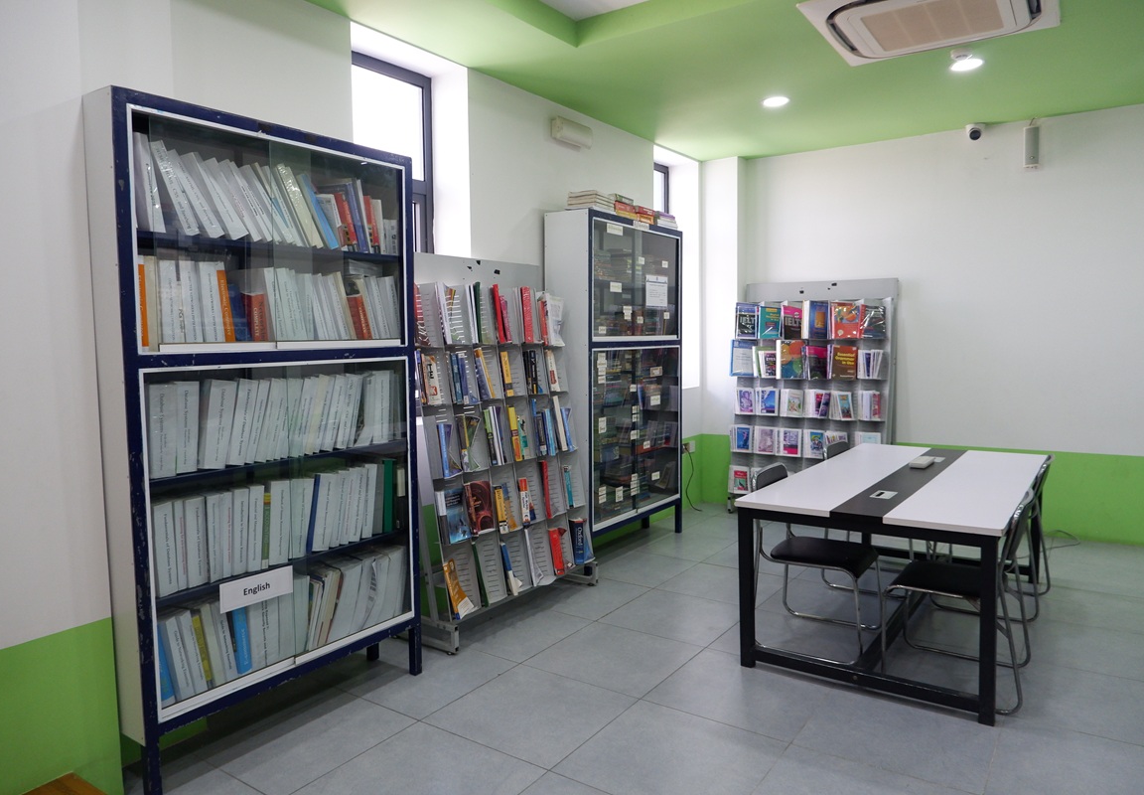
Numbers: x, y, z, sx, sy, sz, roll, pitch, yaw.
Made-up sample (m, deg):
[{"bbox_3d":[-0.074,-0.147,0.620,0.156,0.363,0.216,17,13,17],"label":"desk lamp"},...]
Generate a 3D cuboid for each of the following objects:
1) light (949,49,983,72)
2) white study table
[{"bbox_3d":[2.144,-1.809,4.129,0.170,0.045,0.170,2,5,35],"label":"light"},{"bbox_3d":[1.675,0.740,3.754,0.995,0.720,2.050,2,5,35],"label":"white study table"}]

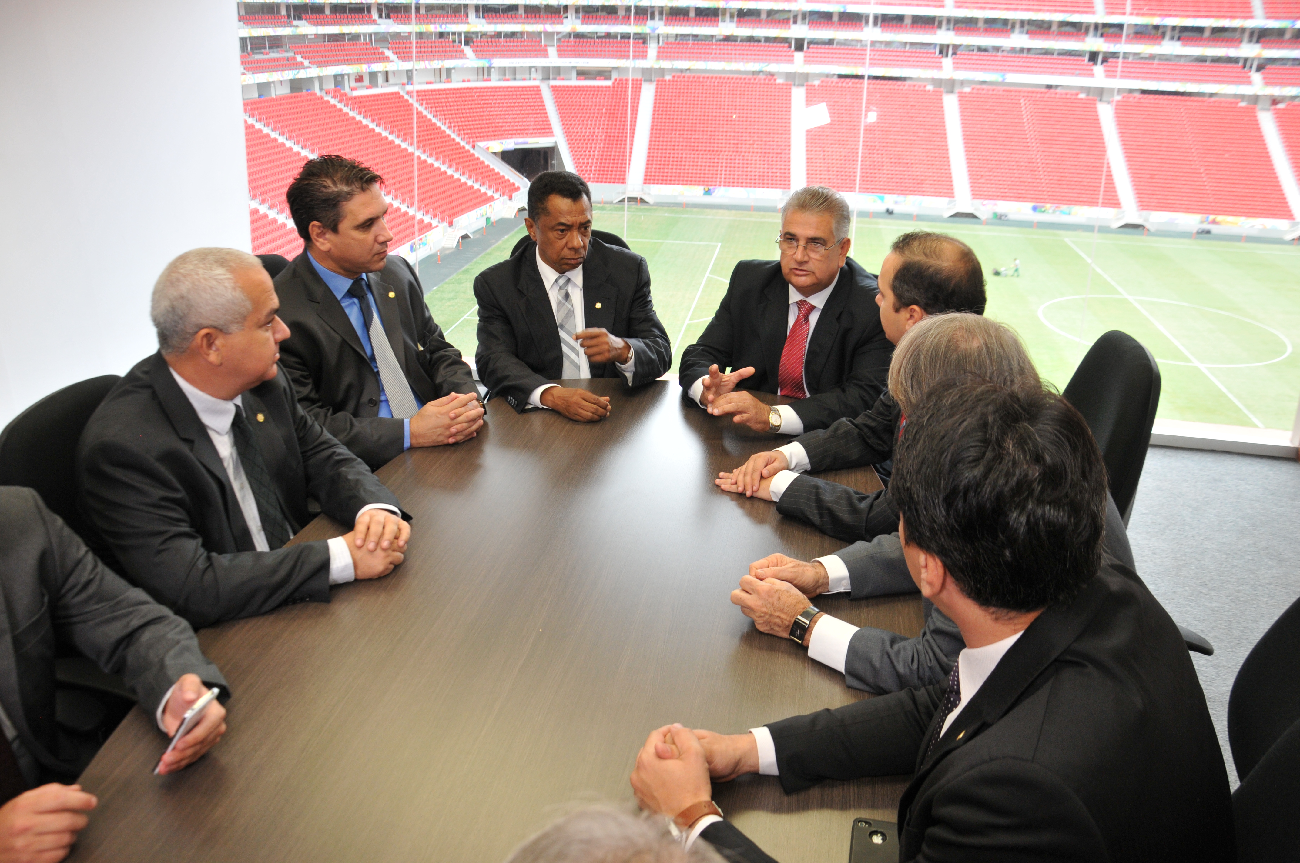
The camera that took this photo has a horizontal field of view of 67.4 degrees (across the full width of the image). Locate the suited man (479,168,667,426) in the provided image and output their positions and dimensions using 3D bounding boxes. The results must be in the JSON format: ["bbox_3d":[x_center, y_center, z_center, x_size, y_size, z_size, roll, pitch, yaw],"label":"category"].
[{"bbox_3d":[-0.189,-0.034,2.558,0.550,1.255,0.740,-1,23,-5],"label":"suited man"}]

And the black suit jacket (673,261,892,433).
[{"bbox_3d":[0.354,-0.132,2.510,0.550,0.610,0.540,6,24,11],"label":"black suit jacket"}]

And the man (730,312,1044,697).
[{"bbox_3d":[0.409,0.418,1.548,0.720,1.255,0.550,3,23,3],"label":"man"}]

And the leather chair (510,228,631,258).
[{"bbox_3d":[-0.211,0.021,2.669,0.600,1.065,0.620,-1,23,-5],"label":"leather chair"}]

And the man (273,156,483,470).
[{"bbox_3d":[-0.632,0.051,2.251,0.760,1.320,0.550,18,28,33],"label":"man"}]

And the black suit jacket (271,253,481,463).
[{"bbox_3d":[-0.649,-0.063,2.224,0.540,0.640,0.520,18,28,33],"label":"black suit jacket"}]

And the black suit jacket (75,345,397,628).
[{"bbox_3d":[-0.705,0.181,1.720,0.530,0.610,0.540,15,27,29],"label":"black suit jacket"}]

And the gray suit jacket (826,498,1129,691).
[{"bbox_3d":[0.467,0.312,1.502,0.520,0.600,0.530,3,23,3],"label":"gray suit jacket"}]

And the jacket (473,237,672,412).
[{"bbox_3d":[-0.186,-0.166,2.555,0.540,0.610,0.540,-1,23,-5],"label":"jacket"}]

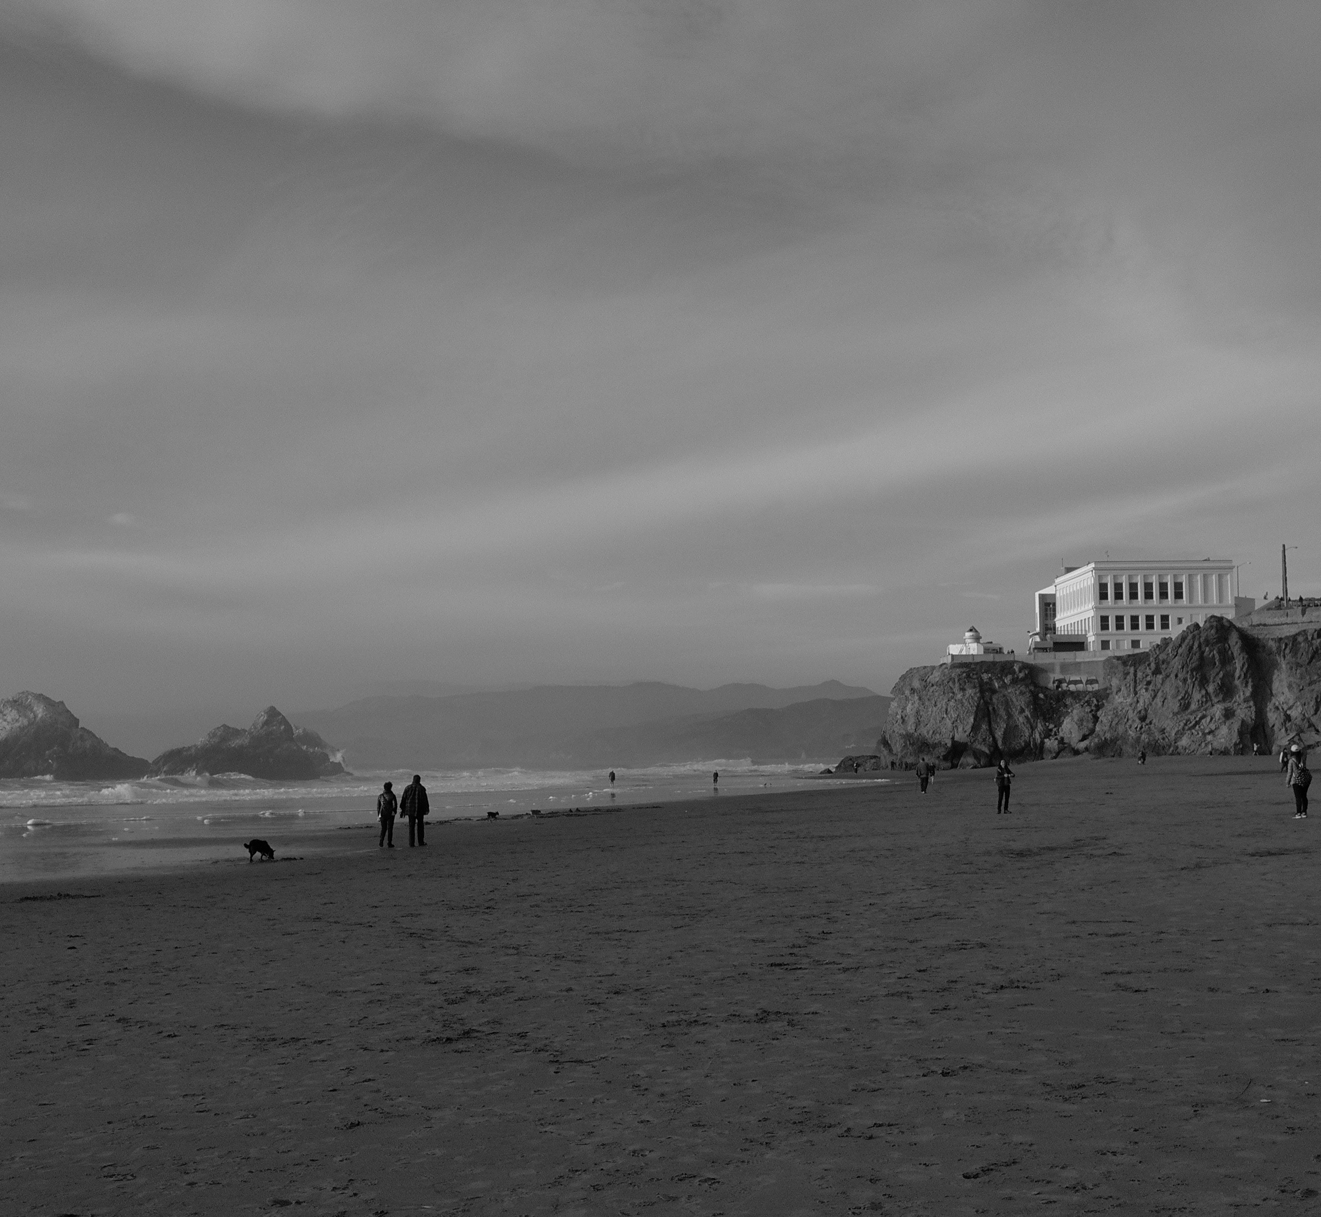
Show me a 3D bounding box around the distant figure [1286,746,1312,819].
[{"bbox_3d":[14.287,3.882,40.700,0.500,1.650,0.420,0,-5,-10],"label":"distant figure"}]

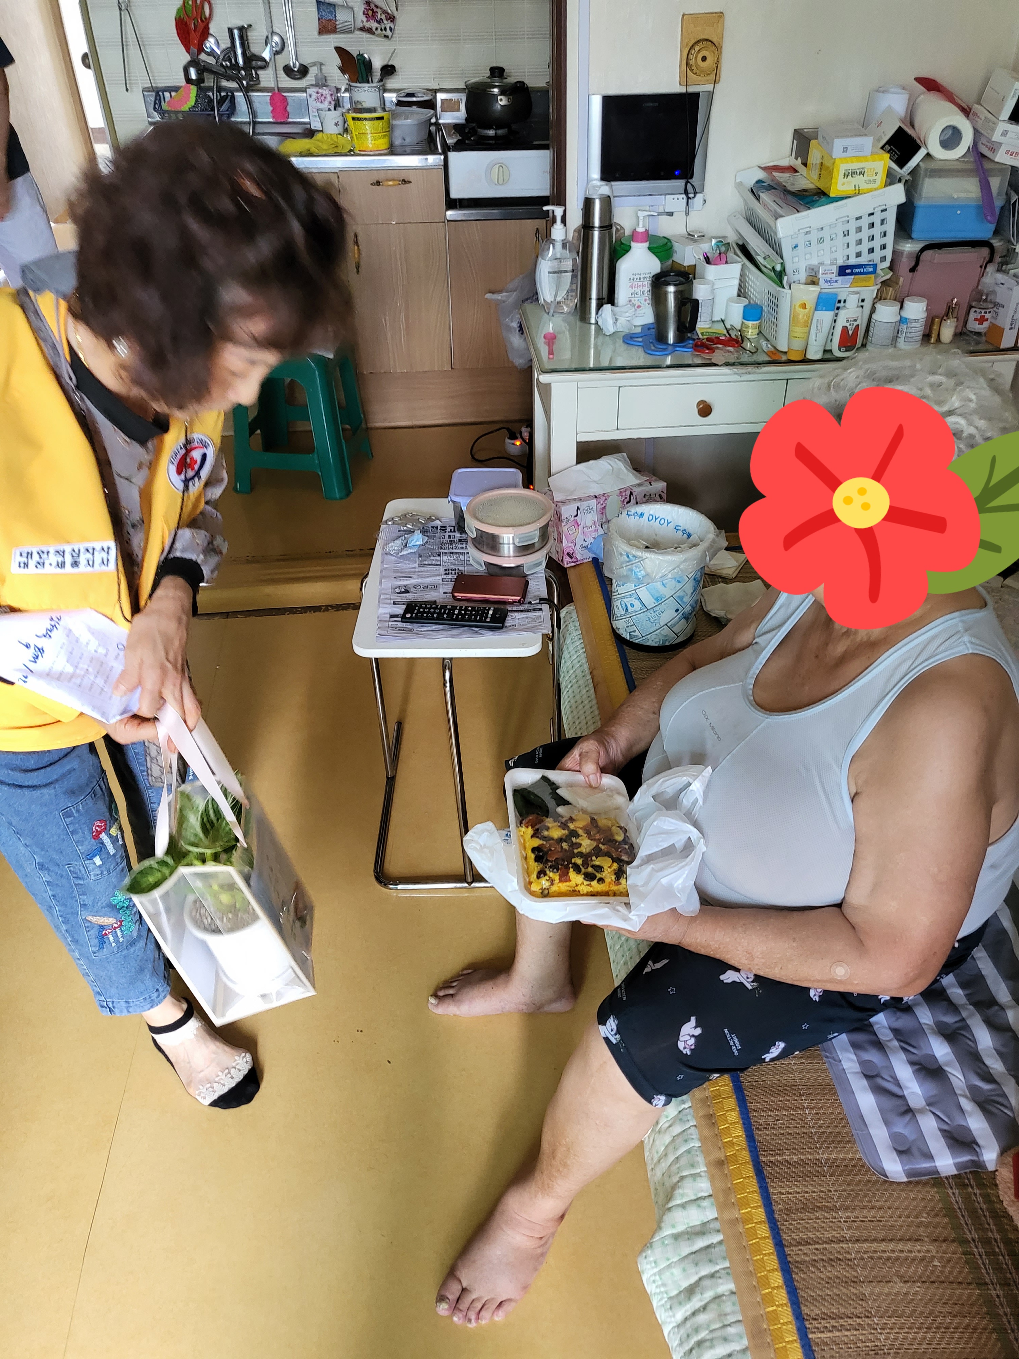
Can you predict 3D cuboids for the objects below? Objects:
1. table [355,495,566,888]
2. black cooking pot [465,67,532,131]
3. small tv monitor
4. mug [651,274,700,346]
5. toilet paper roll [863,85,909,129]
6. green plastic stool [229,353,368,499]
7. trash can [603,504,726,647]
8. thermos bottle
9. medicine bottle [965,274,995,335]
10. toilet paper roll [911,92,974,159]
[{"bbox_3d":[-0.077,0.002,1.950,0.345,0.470,0.610,-1,36,2],"label":"table"},{"bbox_3d":[-0.019,-1.814,3.191,0.213,0.166,0.335,-17,39,-20],"label":"black cooking pot"},{"bbox_3d":[0.275,-1.067,2.035,0.237,0.182,0.042,-3,36,-2],"label":"small tv monitor"},{"bbox_3d":[0.331,-0.717,1.964,0.103,0.115,0.080,9,37,14],"label":"mug"},{"bbox_3d":[0.729,-1.089,1.983,0.080,0.100,0.080,-1,36,1],"label":"toilet paper roll"},{"bbox_3d":[-0.664,-0.833,3.165,0.360,0.420,0.360,4,36,8],"label":"green plastic stool"},{"bbox_3d":[0.305,-0.208,2.105,0.215,0.248,0.215,-1,36,1],"label":"trash can"},{"bbox_3d":[0.176,-0.853,2.038,0.066,0.257,0.066,-3,36,-2],"label":"thermos bottle"},{"bbox_3d":[0.910,-0.727,1.964,0.054,0.105,0.054,9,37,14],"label":"medicine bottle"},{"bbox_3d":[0.790,-1.017,1.873,0.087,0.087,0.100,-3,51,-2],"label":"toilet paper roll"}]

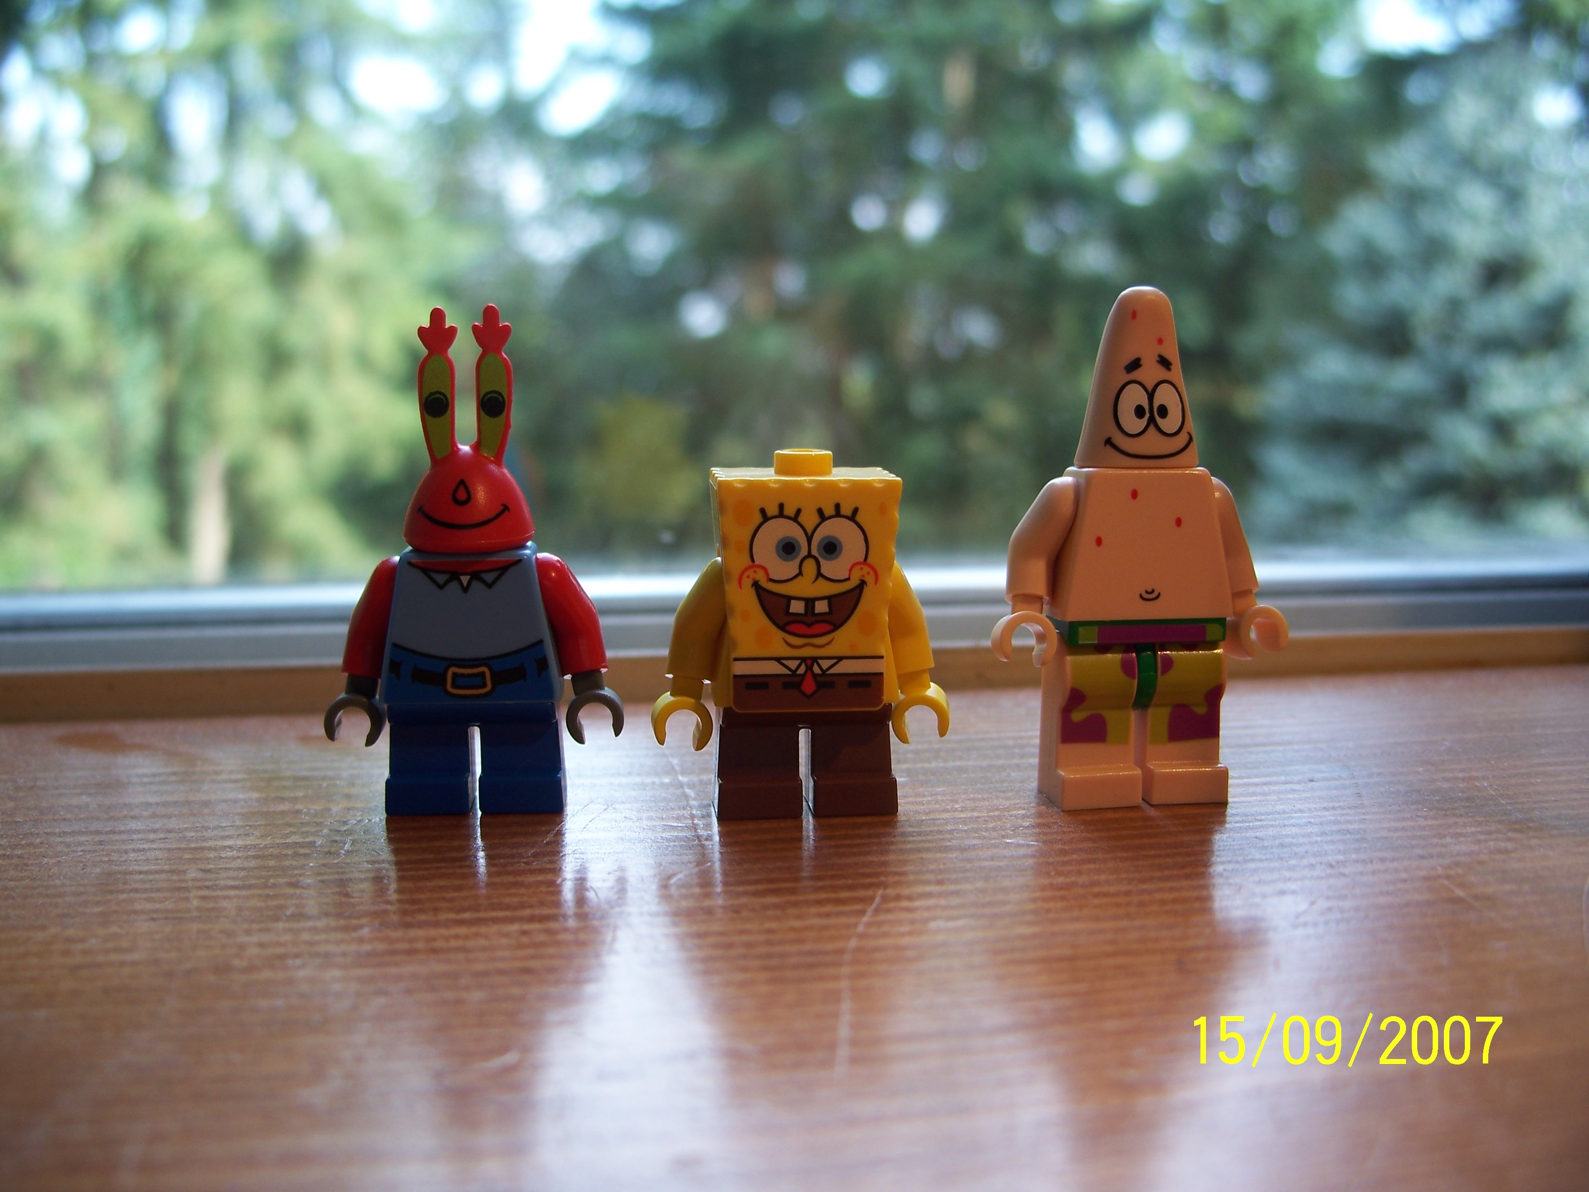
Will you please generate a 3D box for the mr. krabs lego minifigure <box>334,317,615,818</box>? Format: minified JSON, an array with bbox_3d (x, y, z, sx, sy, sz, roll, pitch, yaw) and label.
[{"bbox_3d":[-0.028,-0.003,0.149,0.026,0.043,0.011,-1,8,-4],"label":"mr. krabs lego minifigure"}]

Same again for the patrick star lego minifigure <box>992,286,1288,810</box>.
[{"bbox_3d":[0.031,-0.005,0.151,0.027,0.045,0.011,-2,9,-10],"label":"patrick star lego minifigure"}]

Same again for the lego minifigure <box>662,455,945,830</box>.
[{"bbox_3d":[0.001,0.003,0.148,0.026,0.031,0.011,-1,8,-6],"label":"lego minifigure"}]

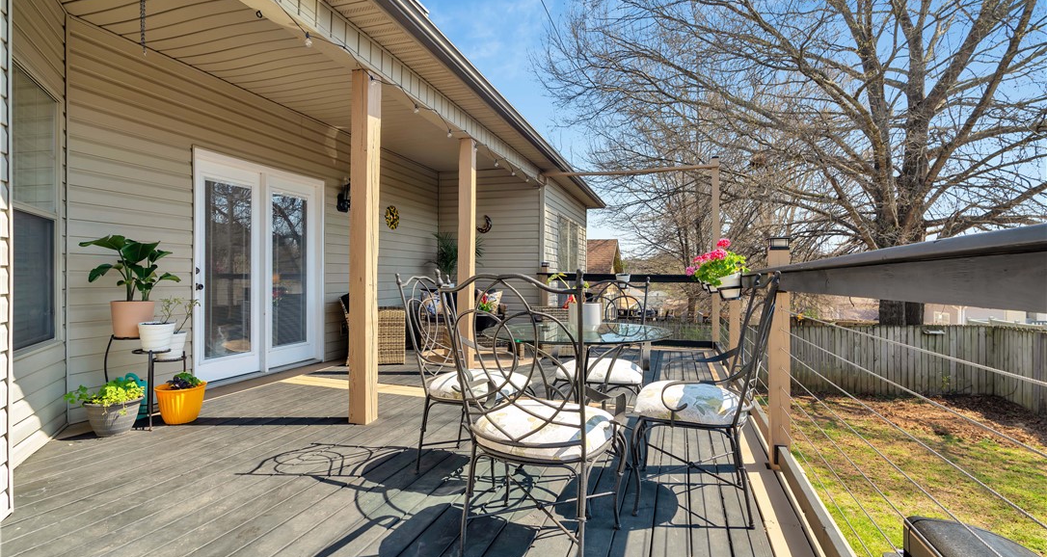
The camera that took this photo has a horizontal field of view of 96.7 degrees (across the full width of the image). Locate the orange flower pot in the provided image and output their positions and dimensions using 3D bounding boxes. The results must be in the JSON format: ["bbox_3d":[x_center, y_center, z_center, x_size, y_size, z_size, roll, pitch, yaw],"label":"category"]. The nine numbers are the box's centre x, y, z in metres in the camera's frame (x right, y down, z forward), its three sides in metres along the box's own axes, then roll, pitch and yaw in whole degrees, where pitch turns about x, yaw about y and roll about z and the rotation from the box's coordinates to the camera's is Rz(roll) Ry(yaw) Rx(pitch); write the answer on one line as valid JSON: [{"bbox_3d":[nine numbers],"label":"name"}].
[{"bbox_3d":[-2.435,0.896,3.312,0.305,0.250,0.305,0,0,0],"label":"orange flower pot"}]

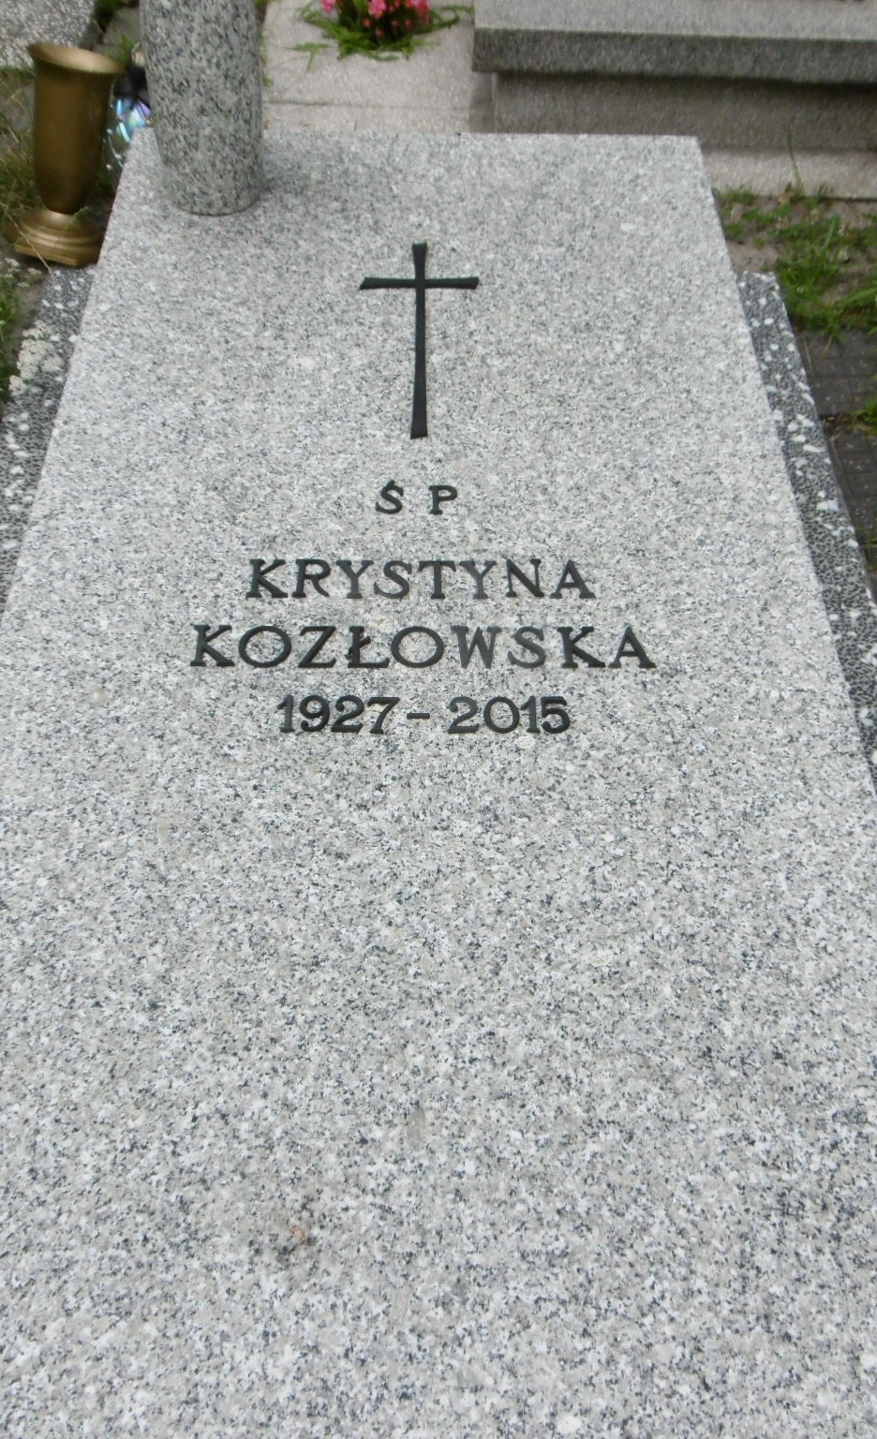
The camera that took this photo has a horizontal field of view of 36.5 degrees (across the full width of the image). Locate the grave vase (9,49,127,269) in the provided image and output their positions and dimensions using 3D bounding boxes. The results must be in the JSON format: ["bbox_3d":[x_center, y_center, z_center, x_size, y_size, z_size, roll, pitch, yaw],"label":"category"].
[{"bbox_3d":[-0.546,-0.841,1.971,0.143,0.295,0.143,10,43,-13],"label":"grave vase"}]

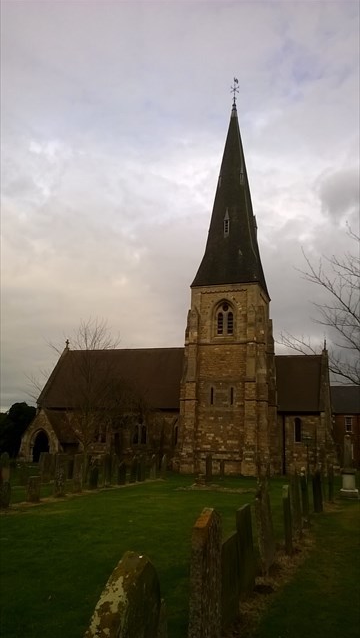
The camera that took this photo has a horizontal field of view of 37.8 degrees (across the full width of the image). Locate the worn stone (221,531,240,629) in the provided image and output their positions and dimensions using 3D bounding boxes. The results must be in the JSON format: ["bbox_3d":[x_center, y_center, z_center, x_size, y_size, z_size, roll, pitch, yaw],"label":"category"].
[{"bbox_3d":[0.464,2.517,5.155,0.100,0.740,0.680,-2,-14,19],"label":"worn stone"}]

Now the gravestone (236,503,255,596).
[{"bbox_3d":[0.728,2.620,5.959,0.080,0.930,0.660,-2,-14,19],"label":"gravestone"}]

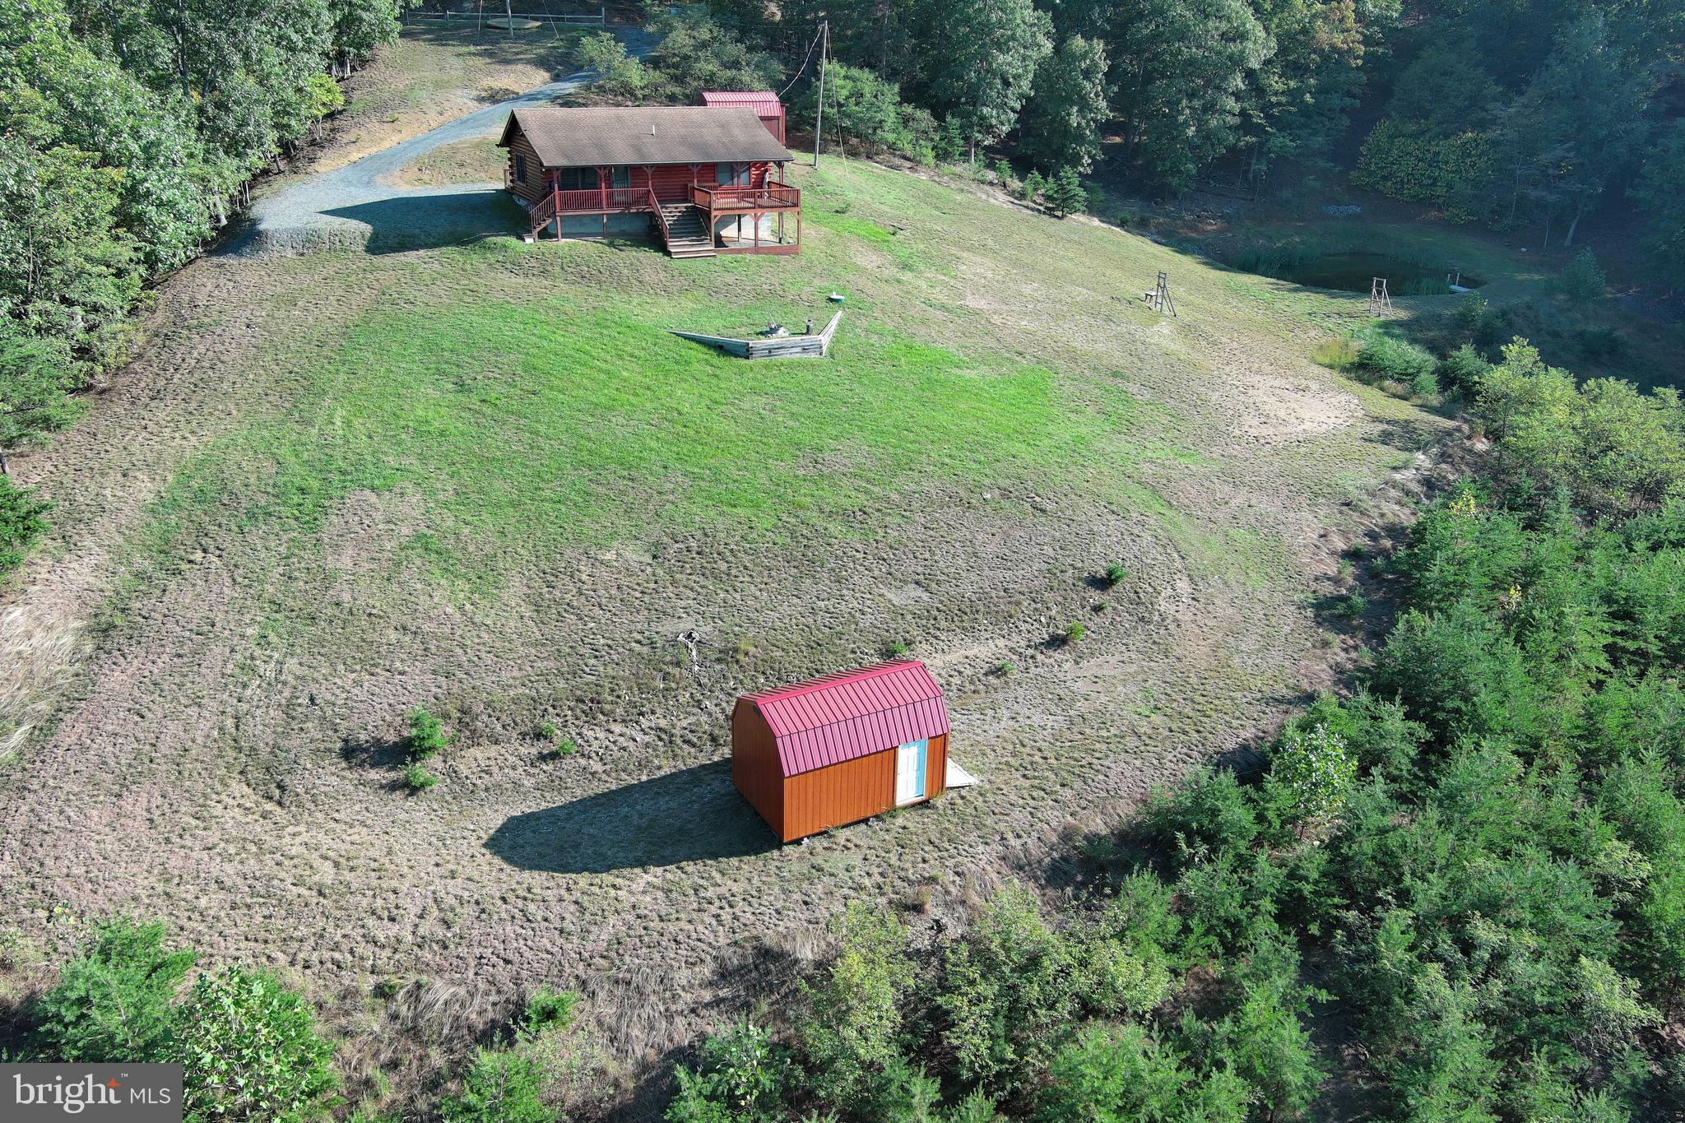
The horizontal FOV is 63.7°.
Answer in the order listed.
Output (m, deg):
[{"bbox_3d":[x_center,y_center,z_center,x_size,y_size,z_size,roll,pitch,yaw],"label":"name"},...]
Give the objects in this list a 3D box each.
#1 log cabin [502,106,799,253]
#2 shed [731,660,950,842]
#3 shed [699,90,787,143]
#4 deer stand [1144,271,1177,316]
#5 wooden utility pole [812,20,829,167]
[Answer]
[{"bbox_3d":[-10.498,-20.692,73.142,13.550,6.890,12.742,-9,24,-24],"label":"log cabin"},{"bbox_3d":[-0.044,4.659,35.934,4.950,3.350,3.150,-11,24,-27],"label":"shed"},{"bbox_3d":[-6.662,-28.728,88.067,4.850,3.250,3.100,-6,22,-17],"label":"shed"},{"bbox_3d":[18.069,-15.278,77.300,1.950,2.400,0.900,-7,23,-18],"label":"deer stand"},{"bbox_3d":[-1.361,-29.697,86.465,0.250,8.820,0.250,4,20,-1],"label":"wooden utility pole"}]

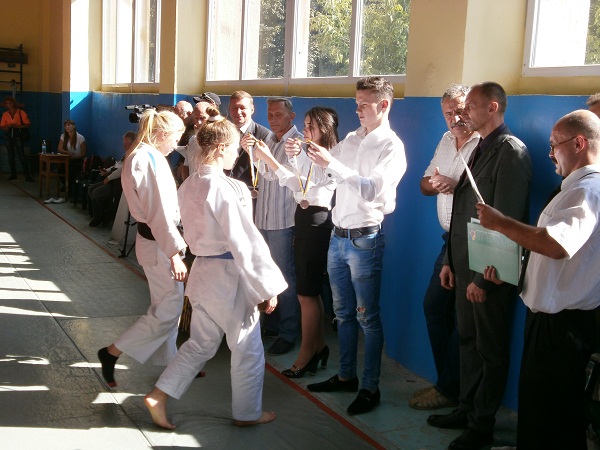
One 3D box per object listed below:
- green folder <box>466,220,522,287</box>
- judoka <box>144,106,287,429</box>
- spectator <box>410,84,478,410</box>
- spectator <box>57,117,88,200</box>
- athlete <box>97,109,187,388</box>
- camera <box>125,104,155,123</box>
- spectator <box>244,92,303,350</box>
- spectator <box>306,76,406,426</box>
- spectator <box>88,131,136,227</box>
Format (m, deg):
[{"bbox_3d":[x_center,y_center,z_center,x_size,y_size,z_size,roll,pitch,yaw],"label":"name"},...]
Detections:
[{"bbox_3d":[0.812,0.123,3.330,0.025,0.210,0.290,-14,18,-30],"label":"green folder"},{"bbox_3d":[-0.417,0.214,3.996,0.650,1.560,0.480,-3,10,-33],"label":"judoka"},{"bbox_3d":[0.819,0.119,4.407,0.400,1.740,0.520,-5,11,-42],"label":"spectator"},{"bbox_3d":[-3.734,-1.058,12.949,0.480,1.280,0.680,8,10,33],"label":"spectator"},{"bbox_3d":[-0.849,0.120,4.596,0.650,1.540,0.450,-1,9,-26],"label":"athlete"},{"bbox_3d":[-1.625,-1.135,8.150,0.360,0.200,0.160,-2,9,-31],"label":"camera"},{"bbox_3d":[-0.171,-0.020,5.295,0.360,1.680,0.520,-5,11,-44],"label":"spectator"},{"bbox_3d":[0.326,0.082,4.408,0.580,1.770,0.500,-4,10,-37],"label":"spectator"},{"bbox_3d":[-2.326,-0.594,10.324,0.800,1.220,0.500,-2,9,-28],"label":"spectator"}]

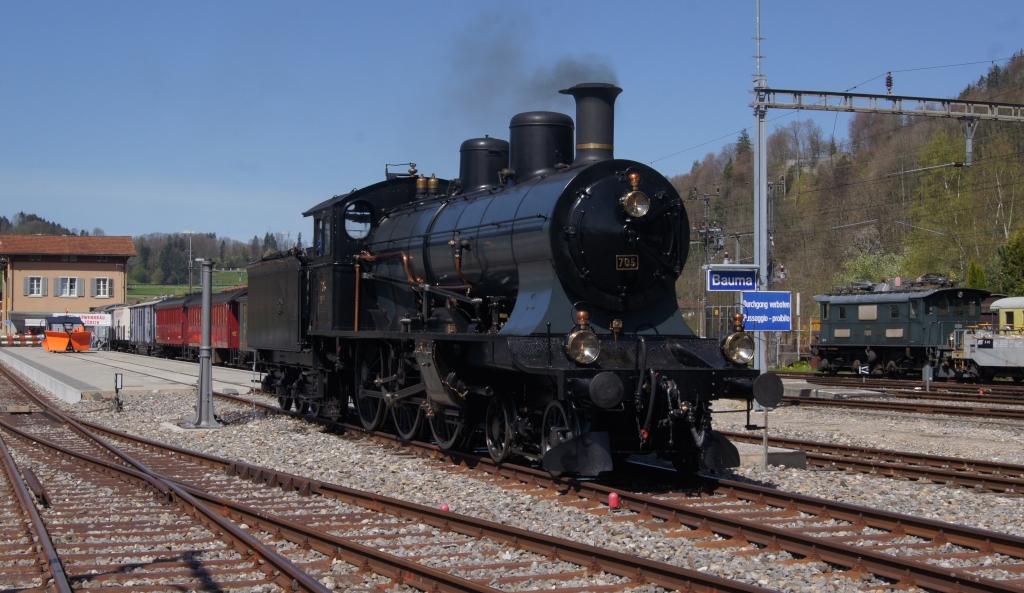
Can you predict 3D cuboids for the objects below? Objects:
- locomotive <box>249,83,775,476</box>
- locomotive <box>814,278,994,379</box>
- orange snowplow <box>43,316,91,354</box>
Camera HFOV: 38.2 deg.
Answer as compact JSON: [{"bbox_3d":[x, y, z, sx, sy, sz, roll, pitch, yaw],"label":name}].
[{"bbox_3d":[-1.335,-0.103,23.281,3.000,4.450,18.100,1,-2,-20],"label":"locomotive"},{"bbox_3d":[16.450,1.250,63.200,2.970,4.250,11.100,1,-2,-20],"label":"locomotive"},{"bbox_3d":[-34.100,2.980,113.000,3.400,2.900,4.600,1,-2,-20],"label":"orange snowplow"}]

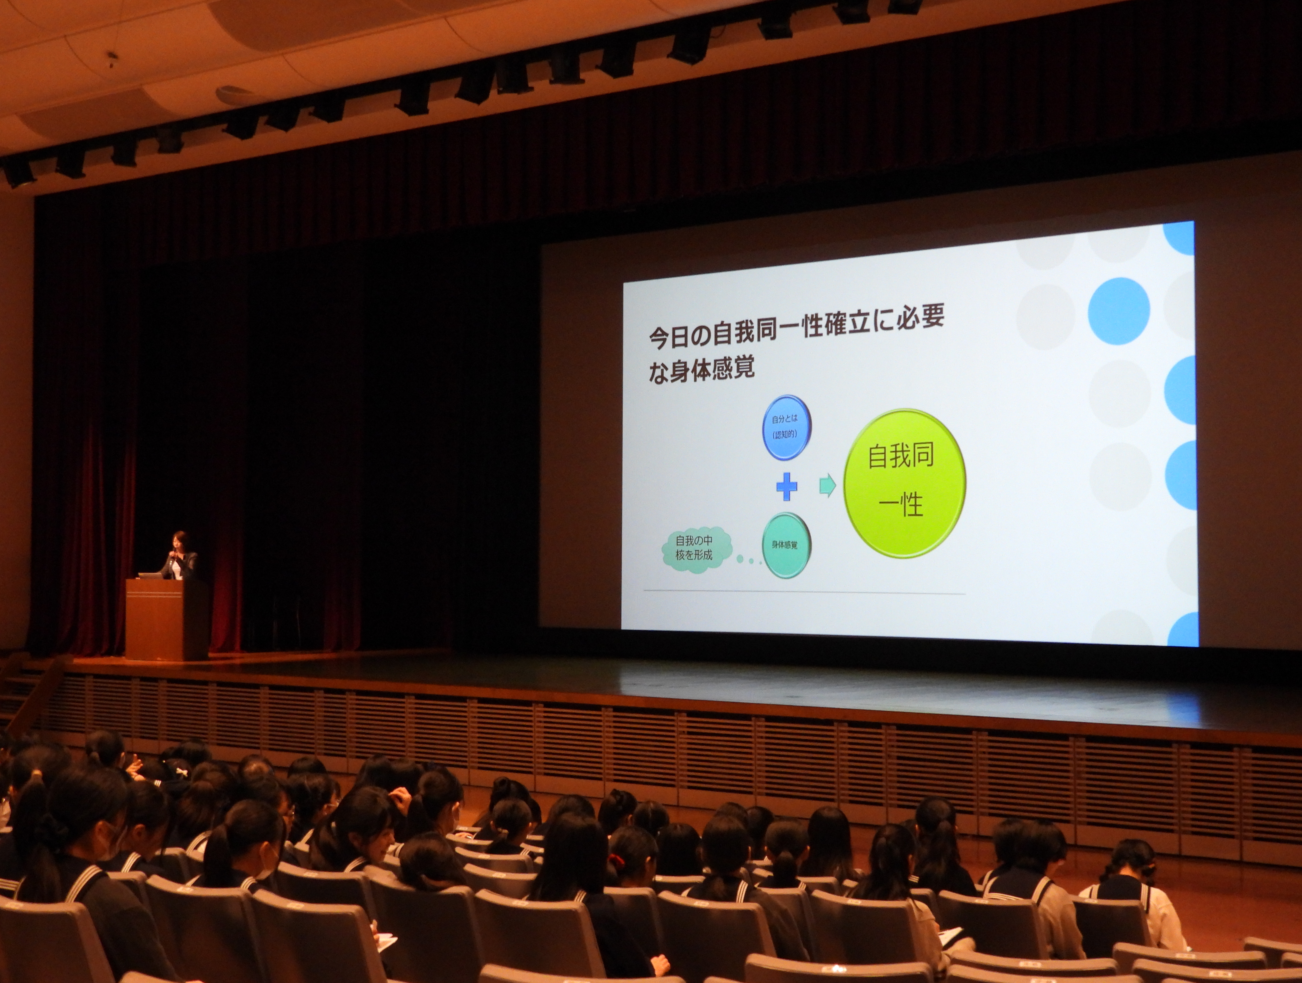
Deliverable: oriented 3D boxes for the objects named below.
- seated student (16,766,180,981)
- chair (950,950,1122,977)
[{"bbox_3d":[-1.315,1.302,5.429,0.480,1.170,0.760,-2,-3,41],"label":"seated student"},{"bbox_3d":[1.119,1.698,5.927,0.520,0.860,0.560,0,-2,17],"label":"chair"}]

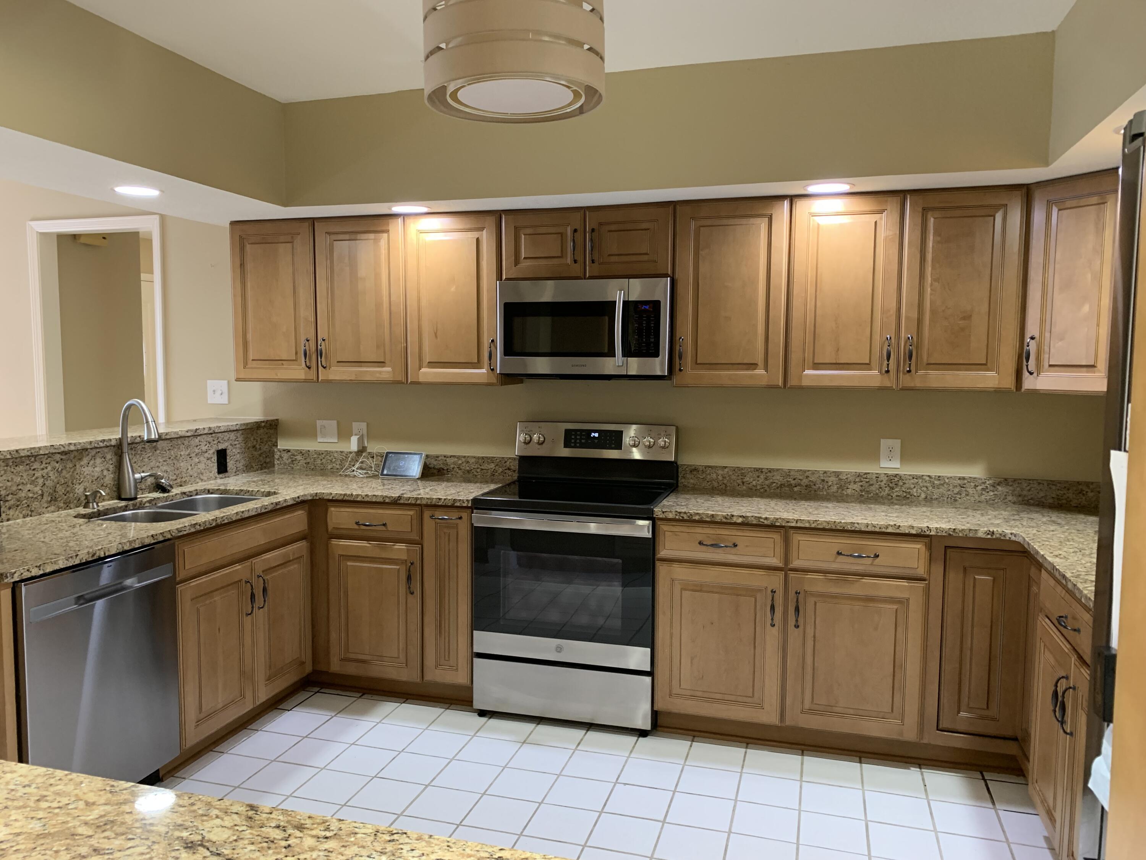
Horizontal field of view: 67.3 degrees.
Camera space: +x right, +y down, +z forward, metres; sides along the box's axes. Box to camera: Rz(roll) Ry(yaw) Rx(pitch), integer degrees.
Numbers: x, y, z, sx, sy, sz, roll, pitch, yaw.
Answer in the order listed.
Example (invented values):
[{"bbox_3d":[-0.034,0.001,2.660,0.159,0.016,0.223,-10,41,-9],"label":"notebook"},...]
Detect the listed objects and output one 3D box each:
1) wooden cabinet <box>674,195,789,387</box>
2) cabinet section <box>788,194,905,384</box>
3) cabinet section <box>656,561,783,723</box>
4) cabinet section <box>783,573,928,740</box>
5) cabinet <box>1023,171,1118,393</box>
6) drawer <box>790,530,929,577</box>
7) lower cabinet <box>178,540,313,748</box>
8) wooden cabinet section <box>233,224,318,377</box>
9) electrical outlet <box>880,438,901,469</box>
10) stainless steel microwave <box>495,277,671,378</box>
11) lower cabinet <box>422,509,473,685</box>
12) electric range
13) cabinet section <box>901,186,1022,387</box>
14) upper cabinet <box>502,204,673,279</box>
[{"bbox_3d":[0.682,-0.560,3.652,0.456,0.759,0.329,2,5,16],"label":"wooden cabinet"},{"bbox_3d":[1.103,-0.546,3.514,0.417,0.757,0.310,2,5,16],"label":"cabinet section"},{"bbox_3d":[0.625,0.793,3.535,0.488,0.591,0.520,2,5,16],"label":"cabinet section"},{"bbox_3d":[1.100,0.807,3.398,0.483,0.591,0.520,2,5,16],"label":"cabinet section"},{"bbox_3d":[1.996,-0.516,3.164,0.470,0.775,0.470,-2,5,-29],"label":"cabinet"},{"bbox_3d":[1.128,0.440,3.439,0.497,0.150,0.550,2,5,16],"label":"drawer"},{"bbox_3d":[-1.539,0.791,3.459,0.593,0.601,0.802,2,5,16],"label":"lower cabinet"},{"bbox_3d":[-1.381,-0.618,4.234,0.453,0.757,0.310,2,5,16],"label":"wooden cabinet section"},{"bbox_3d":[1.372,0.104,3.721,0.079,0.122,0.012,2,5,16],"label":"electrical outlet"},{"bbox_3d":[0.087,-0.443,3.844,0.757,0.420,0.410,2,5,16],"label":"stainless steel microwave"},{"bbox_3d":[-0.448,0.683,3.909,0.225,0.759,0.598,2,5,16],"label":"lower cabinet"},{"bbox_3d":[0.025,0.587,3.730,0.757,1.193,0.685,2,5,16],"label":"electric range"},{"bbox_3d":[1.508,-0.534,3.397,0.417,0.757,0.310,2,5,16],"label":"cabinet section"},{"bbox_3d":[0.099,-0.815,3.851,0.757,0.305,0.330,2,5,16],"label":"upper cabinet"}]

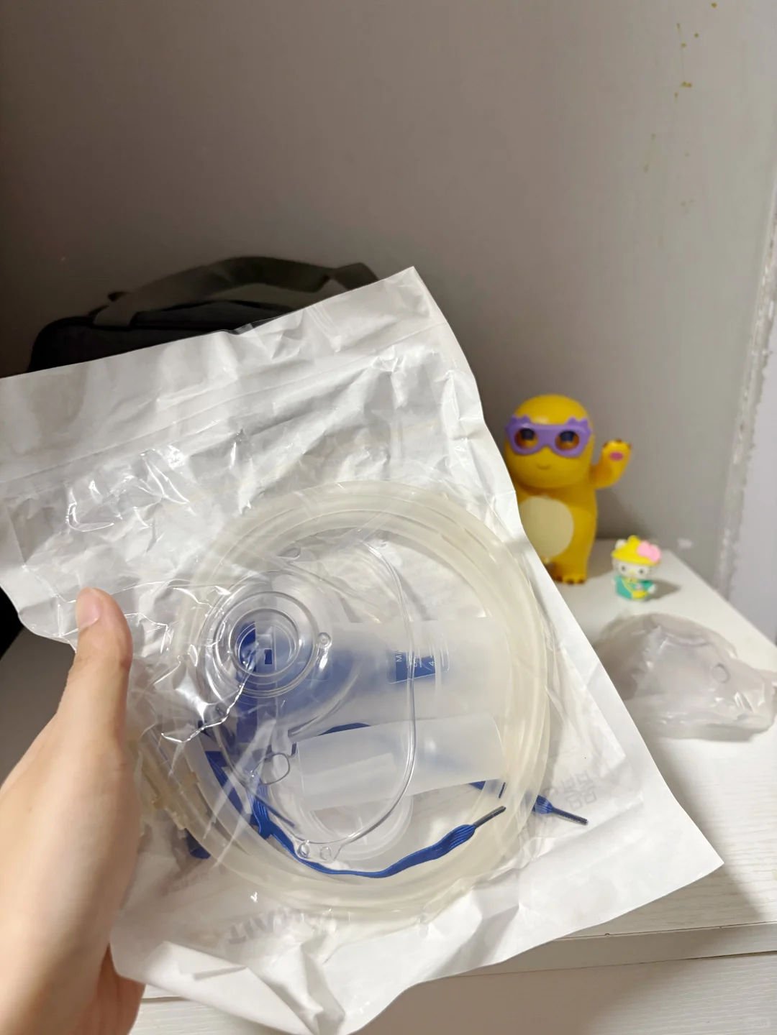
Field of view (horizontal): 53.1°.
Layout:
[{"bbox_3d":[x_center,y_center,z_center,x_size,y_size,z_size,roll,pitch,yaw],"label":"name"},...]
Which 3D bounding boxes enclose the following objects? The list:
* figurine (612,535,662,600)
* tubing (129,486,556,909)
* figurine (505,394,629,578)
[{"bbox_3d":[0.191,0.037,0.593,0.037,0.042,0.030,10,23,25],"label":"figurine"},{"bbox_3d":[-0.014,0.061,0.268,0.138,0.146,0.050,-10,4,-11],"label":"tubing"},{"bbox_3d":[0.143,-0.030,0.625,0.100,0.144,0.080,7,21,18],"label":"figurine"}]

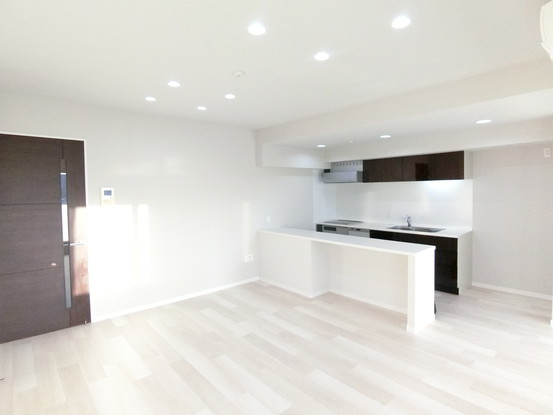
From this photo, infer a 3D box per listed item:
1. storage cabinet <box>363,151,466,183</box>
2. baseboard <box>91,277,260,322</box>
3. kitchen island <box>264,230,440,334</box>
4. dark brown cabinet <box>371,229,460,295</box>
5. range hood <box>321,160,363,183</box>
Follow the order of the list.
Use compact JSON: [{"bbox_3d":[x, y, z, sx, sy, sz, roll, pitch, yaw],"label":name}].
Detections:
[{"bbox_3d":[2.262,-0.627,5.014,0.390,0.397,1.639,-4,4,-41],"label":"storage cabinet"},{"bbox_3d":[-1.225,1.266,4.357,2.459,0.060,0.015,-4,4,-41],"label":"baseboard"},{"bbox_3d":[0.749,0.838,4.299,0.491,0.842,2.664,-4,4,-41],"label":"kitchen island"},{"bbox_3d":[2.293,0.790,4.901,0.635,0.810,1.347,-4,4,-41],"label":"dark brown cabinet"},{"bbox_3d":[1.402,-0.655,5.862,0.580,0.395,0.770,-4,4,-41],"label":"range hood"}]

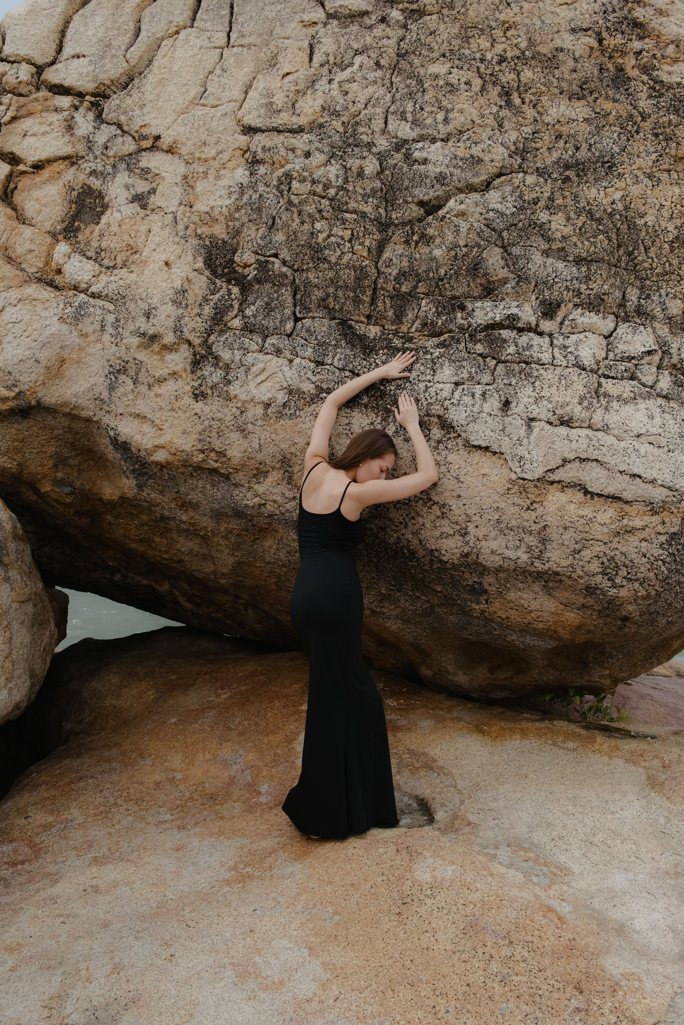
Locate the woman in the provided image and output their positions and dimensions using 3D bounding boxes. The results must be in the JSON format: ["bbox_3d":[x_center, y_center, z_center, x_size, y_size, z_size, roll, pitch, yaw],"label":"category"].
[{"bbox_3d":[0.085,0.304,2.890,0.450,1.930,0.560,4,5,42],"label":"woman"}]

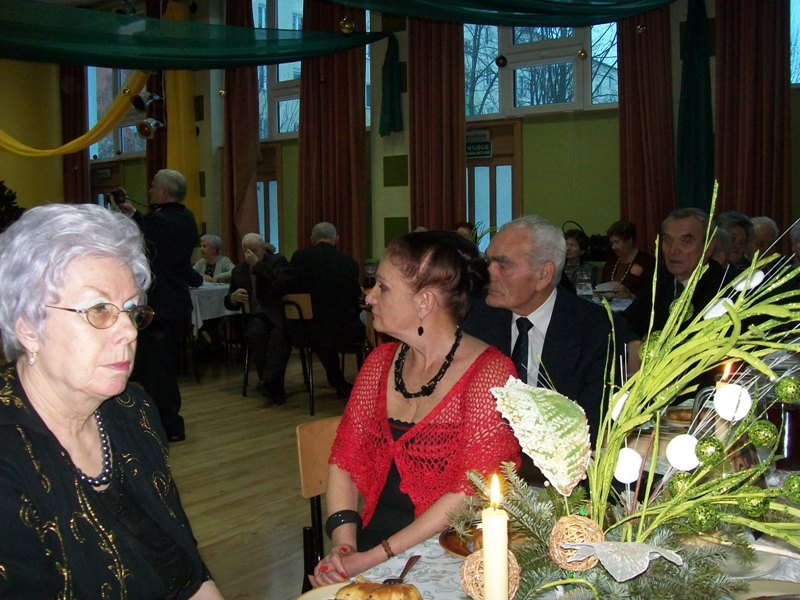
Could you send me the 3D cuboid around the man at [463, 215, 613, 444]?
[{"bbox_3d":[0.330,0.430,2.040,0.540,1.270,0.680,2,5,27],"label":"man"}]

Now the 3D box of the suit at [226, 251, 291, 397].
[{"bbox_3d":[-1.063,0.203,6.250,0.560,1.080,0.720,0,4,9],"label":"suit"}]

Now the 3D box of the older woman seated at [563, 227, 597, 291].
[{"bbox_3d":[1.258,0.148,6.000,0.480,1.260,0.680,2,5,30],"label":"older woman seated"}]

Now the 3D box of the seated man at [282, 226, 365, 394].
[{"bbox_3d":[-0.561,0.119,6.100,0.560,1.340,0.720,0,4,6],"label":"seated man"}]

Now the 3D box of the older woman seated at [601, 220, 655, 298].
[{"bbox_3d":[1.477,0.172,5.450,0.500,1.290,0.700,2,5,30],"label":"older woman seated"}]

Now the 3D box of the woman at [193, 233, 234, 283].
[{"bbox_3d":[-1.701,0.061,7.550,0.480,1.260,0.700,1,5,20],"label":"woman"}]

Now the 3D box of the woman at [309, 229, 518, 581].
[{"bbox_3d":[0.028,0.480,1.620,0.520,1.240,0.680,1,4,14],"label":"woman"}]

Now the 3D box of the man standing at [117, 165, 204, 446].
[{"bbox_3d":[-1.491,0.027,5.180,0.500,1.680,0.540,1,5,25],"label":"man standing"}]

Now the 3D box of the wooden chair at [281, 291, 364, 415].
[{"bbox_3d":[-0.595,0.377,6.000,0.440,0.840,0.480,2,5,34],"label":"wooden chair"}]

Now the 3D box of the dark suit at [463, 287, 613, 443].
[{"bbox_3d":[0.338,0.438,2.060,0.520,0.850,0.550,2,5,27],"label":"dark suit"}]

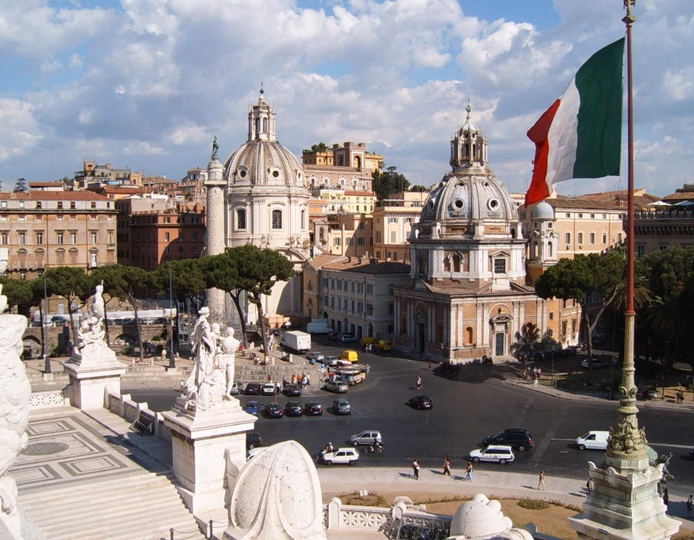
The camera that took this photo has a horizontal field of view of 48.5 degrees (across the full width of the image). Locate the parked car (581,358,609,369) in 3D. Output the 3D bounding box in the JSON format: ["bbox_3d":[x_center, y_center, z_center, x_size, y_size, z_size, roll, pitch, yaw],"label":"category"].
[{"bbox_3d":[39.079,14.418,120.772,4.200,1.450,1.680,-2,5,-29],"label":"parked car"}]

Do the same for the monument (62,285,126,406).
[{"bbox_3d":[-18.390,5.200,55.490,3.400,8.900,4.100,-3,5,-36],"label":"monument"}]

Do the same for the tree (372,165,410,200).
[{"bbox_3d":[18.276,-35.933,323.527,15.970,15.065,14.000,0,3,0],"label":"tree"}]

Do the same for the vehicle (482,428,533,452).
[{"bbox_3d":[16.814,17.608,80.252,4.700,1.780,1.920,1,2,22],"label":"vehicle"}]

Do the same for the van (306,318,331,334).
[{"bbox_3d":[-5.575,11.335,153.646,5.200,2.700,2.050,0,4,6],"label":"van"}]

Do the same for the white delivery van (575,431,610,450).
[{"bbox_3d":[26.217,17.588,80.137,4.200,1.830,1.700,0,2,7],"label":"white delivery van"}]

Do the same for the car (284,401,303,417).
[{"bbox_3d":[-6.590,17.099,96.407,1.650,1.500,3.800,-1,2,-15],"label":"car"}]

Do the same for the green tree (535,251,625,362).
[{"bbox_3d":[36.564,5.998,119.327,13.764,18.059,13.196,1,4,17],"label":"green tree"}]

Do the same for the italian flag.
[{"bbox_3d":[13.064,-8.433,44.000,5.700,9.500,2.400,1,4,10],"label":"italian flag"}]

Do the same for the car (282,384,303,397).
[{"bbox_3d":[-7.535,16.159,105.644,1.700,1.450,4.100,-1,3,-15],"label":"car"}]

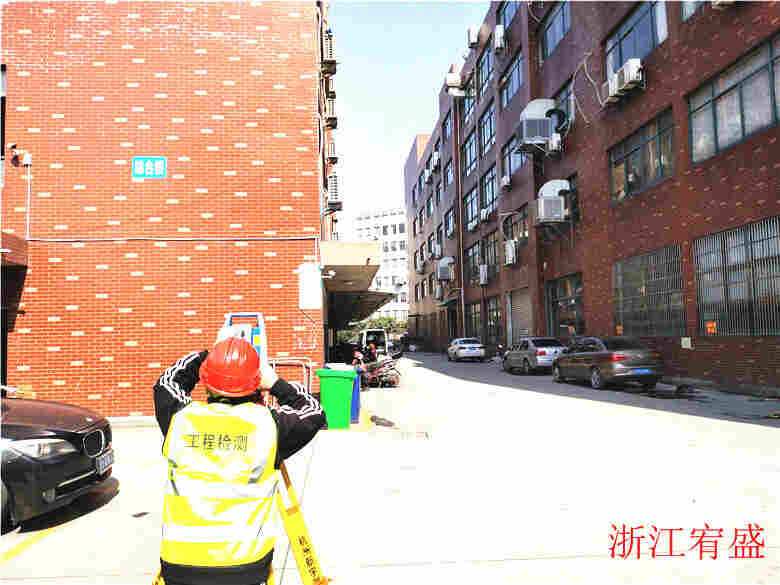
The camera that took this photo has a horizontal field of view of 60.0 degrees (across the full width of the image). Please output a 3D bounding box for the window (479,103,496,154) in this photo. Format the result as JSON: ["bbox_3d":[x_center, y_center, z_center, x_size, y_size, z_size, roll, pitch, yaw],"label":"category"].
[{"bbox_3d":[6.681,-10.998,45.997,0.150,2.650,4.500,-1,-4,-4],"label":"window"}]

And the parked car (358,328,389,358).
[{"bbox_3d":[-1.113,3.861,47.185,1.750,2.100,4.700,-1,-4,-4],"label":"parked car"}]

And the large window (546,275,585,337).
[{"bbox_3d":[8.033,0.648,31.014,0.150,2.750,5.150,-1,-4,-4],"label":"large window"}]

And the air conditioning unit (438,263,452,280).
[{"bbox_3d":[4.911,-1.808,61.290,1.150,1.350,1.100,-1,-4,-4],"label":"air conditioning unit"}]

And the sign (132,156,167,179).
[{"bbox_3d":[-4.558,-2.369,12.812,0.640,0.405,0.030,-1,-4,-4],"label":"sign"}]

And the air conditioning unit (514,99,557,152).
[{"bbox_3d":[6.717,-7.768,30.888,1.350,1.850,1.150,-1,-4,-4],"label":"air conditioning unit"}]

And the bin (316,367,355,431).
[{"bbox_3d":[-0.958,1.936,12.310,0.730,1.060,0.580,-1,-4,-4],"label":"bin"}]

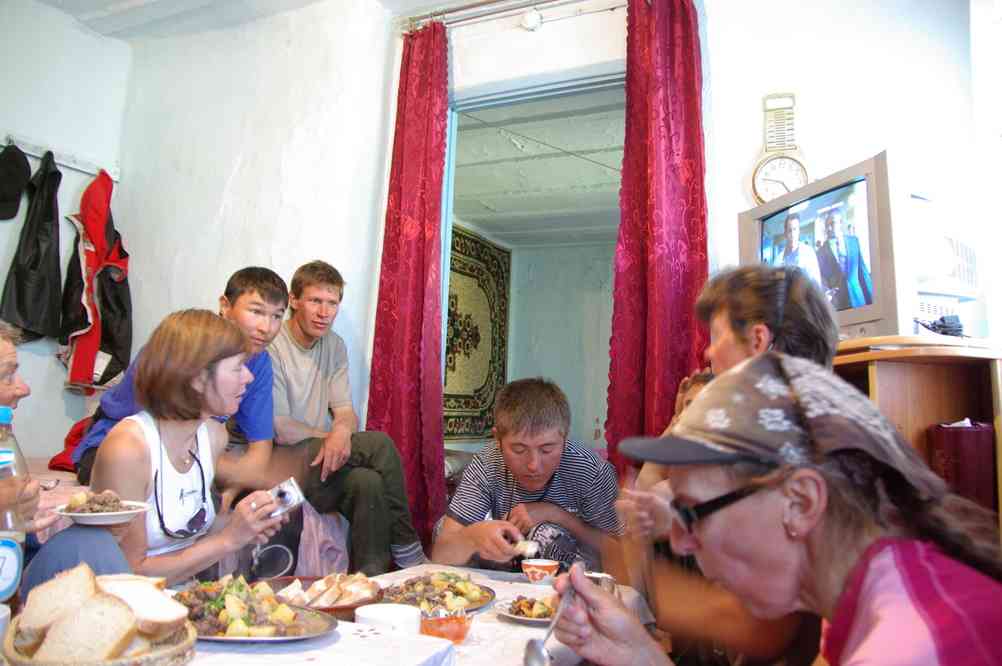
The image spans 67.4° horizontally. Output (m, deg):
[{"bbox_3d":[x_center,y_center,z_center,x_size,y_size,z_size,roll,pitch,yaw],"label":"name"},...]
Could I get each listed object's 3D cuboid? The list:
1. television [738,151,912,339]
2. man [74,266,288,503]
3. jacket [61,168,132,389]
[{"bbox_3d":[1.078,-0.174,2.190,0.450,0.465,0.595,4,-8,-18],"label":"television"},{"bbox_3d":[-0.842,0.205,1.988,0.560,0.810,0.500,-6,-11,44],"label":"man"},{"bbox_3d":[-1.668,-0.218,3.090,0.140,0.899,0.250,-2,-8,23],"label":"jacket"}]

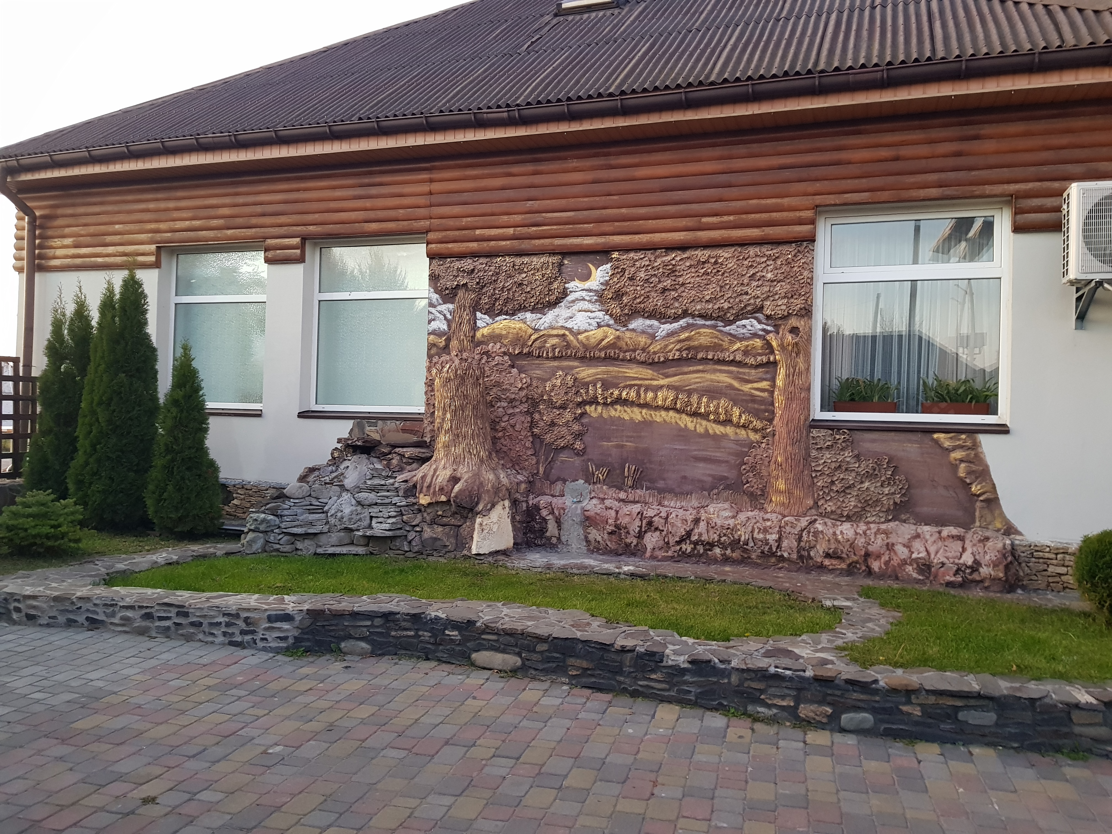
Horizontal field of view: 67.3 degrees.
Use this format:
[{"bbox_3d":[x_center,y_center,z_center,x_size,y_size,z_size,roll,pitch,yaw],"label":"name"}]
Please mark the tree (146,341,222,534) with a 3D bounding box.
[{"bbox_3d":[-3.802,0.207,8.570,0.740,1.970,0.740,2,0,20],"label":"tree"}]

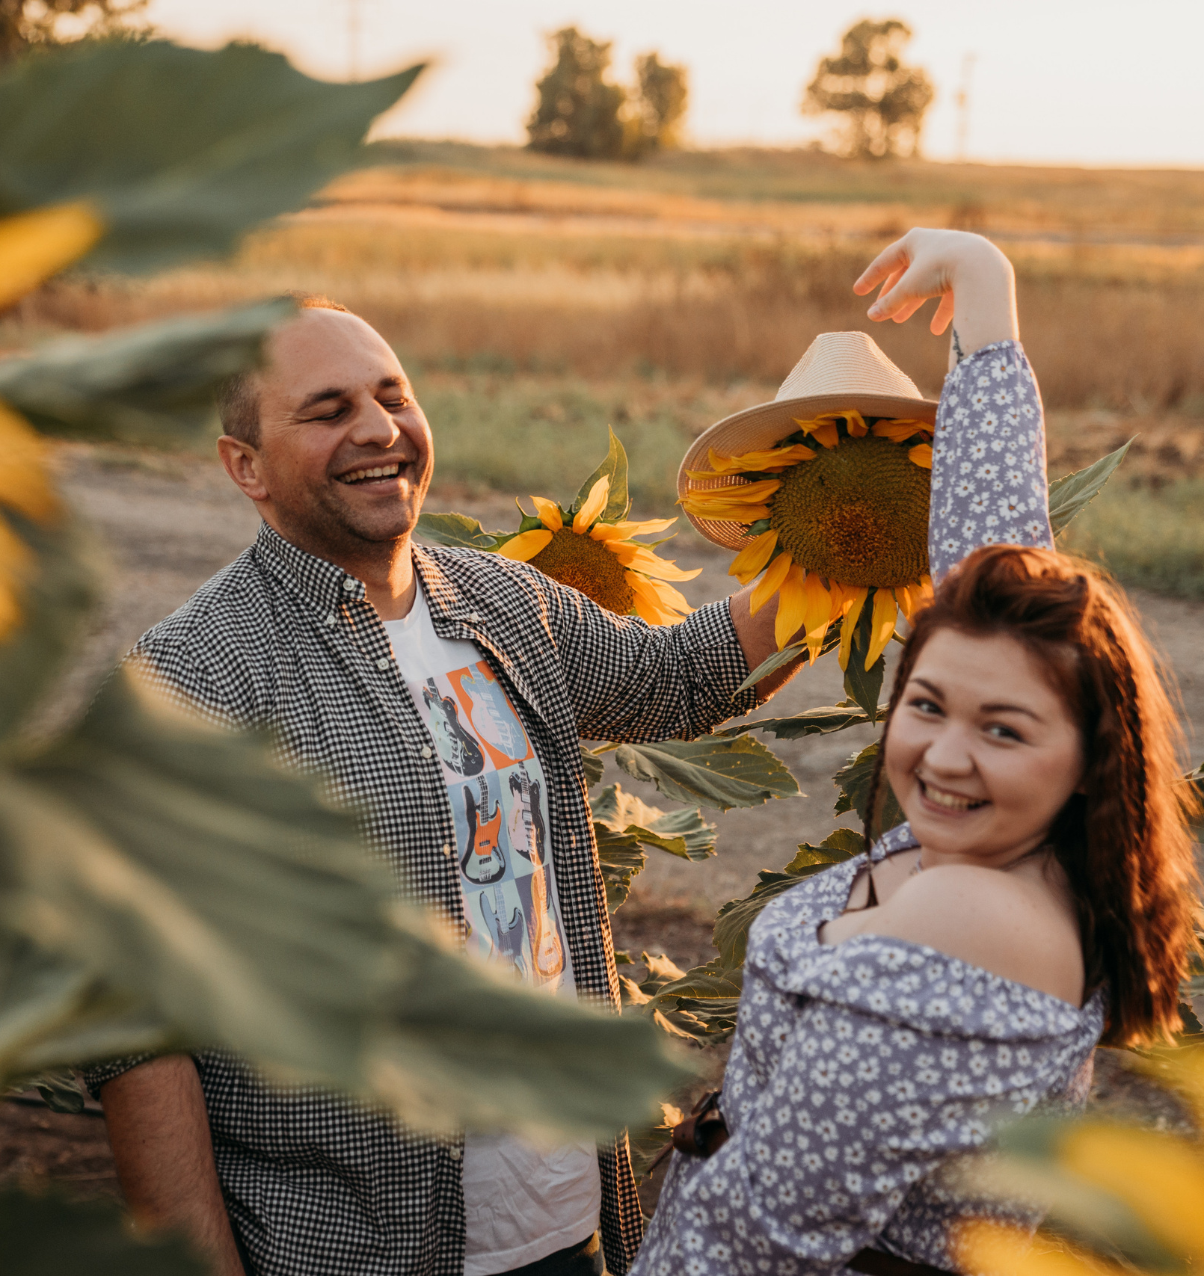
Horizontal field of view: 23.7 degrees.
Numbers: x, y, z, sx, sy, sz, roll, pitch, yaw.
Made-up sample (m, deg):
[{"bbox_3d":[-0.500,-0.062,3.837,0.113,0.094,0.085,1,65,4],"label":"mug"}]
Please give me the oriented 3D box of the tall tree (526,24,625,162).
[{"bbox_3d":[-1.778,-36.995,195.000,6.800,9.200,6.500,2,9,0],"label":"tall tree"}]

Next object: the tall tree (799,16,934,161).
[{"bbox_3d":[18.080,-37.248,195.000,8.900,9.600,8.500,2,9,0],"label":"tall tree"}]

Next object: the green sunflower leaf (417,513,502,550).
[{"bbox_3d":[-0.147,-0.105,2.860,0.095,0.030,0.065,8,22,7],"label":"green sunflower leaf"}]

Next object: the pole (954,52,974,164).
[{"bbox_3d":[28.362,-41.456,225.000,0.900,8.400,0.500,2,9,0],"label":"pole"}]

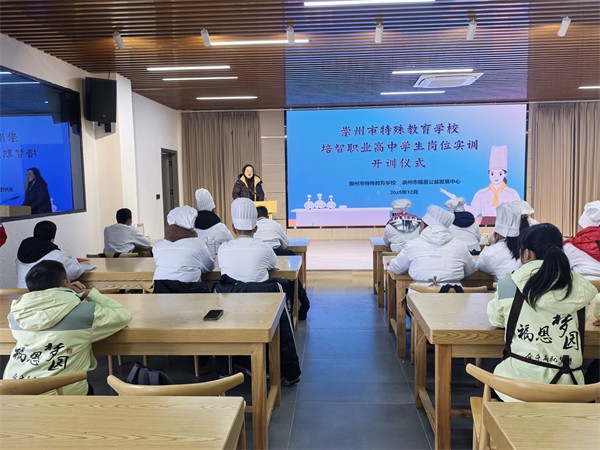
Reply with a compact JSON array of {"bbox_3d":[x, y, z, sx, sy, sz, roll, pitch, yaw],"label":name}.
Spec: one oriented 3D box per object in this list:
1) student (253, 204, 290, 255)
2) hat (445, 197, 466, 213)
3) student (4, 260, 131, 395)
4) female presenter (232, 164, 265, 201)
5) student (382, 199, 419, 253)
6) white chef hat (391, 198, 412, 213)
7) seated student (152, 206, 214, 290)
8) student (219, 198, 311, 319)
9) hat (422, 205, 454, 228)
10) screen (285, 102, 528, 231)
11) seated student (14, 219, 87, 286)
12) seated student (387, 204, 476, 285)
[{"bbox_3d":[-0.382,0.399,5.533,0.520,1.240,0.750,0,6,10],"label":"student"},{"bbox_3d":[1.731,-0.224,5.193,0.230,0.180,0.230,0,5,4],"label":"hat"},{"bbox_3d":[-1.185,0.750,2.450,0.580,1.160,0.720,1,6,16],"label":"student"},{"bbox_3d":[-0.886,-0.240,8.195,0.560,1.620,0.420,-1,5,-3],"label":"female presenter"},{"bbox_3d":[1.193,0.357,5.342,0.480,1.300,0.700,0,5,4],"label":"student"},{"bbox_3d":[1.154,-0.205,5.309,0.250,0.200,0.250,0,6,9],"label":"white chef hat"},{"bbox_3d":[-0.955,0.505,4.062,0.520,1.330,0.800,0,6,8],"label":"seated student"},{"bbox_3d":[-0.337,0.464,4.016,0.640,1.400,0.820,0,6,7],"label":"student"},{"bbox_3d":[1.088,-0.063,3.662,0.220,0.180,0.220,21,6,2],"label":"hat"},{"bbox_3d":[2.226,-1.213,10.001,5.000,2.540,0.100,-1,6,4],"label":"screen"},{"bbox_3d":[-2.041,0.565,3.956,0.490,1.220,0.720,1,5,24],"label":"seated student"},{"bbox_3d":[1.060,0.494,3.733,0.640,1.310,0.740,-1,5,1],"label":"seated student"}]

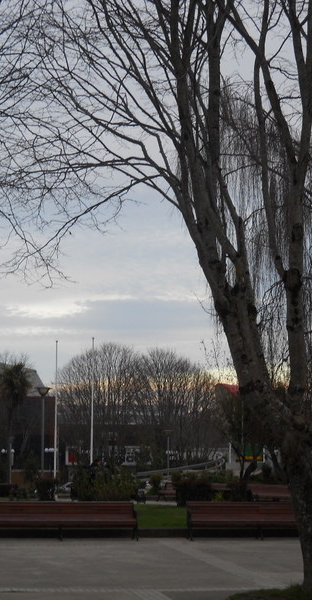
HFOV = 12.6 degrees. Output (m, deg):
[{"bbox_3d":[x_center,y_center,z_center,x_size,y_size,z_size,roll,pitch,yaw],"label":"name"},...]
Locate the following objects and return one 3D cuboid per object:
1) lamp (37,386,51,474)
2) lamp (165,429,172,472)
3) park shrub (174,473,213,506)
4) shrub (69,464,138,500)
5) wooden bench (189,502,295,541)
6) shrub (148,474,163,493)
[{"bbox_3d":[-4.280,5.570,53.751,0.640,4.330,0.640,0,-7,0],"label":"lamp"},{"bbox_3d":[0.939,11.998,107.279,0.640,4.150,0.640,1,-7,-8],"label":"lamp"},{"bbox_3d":[1.253,6.399,47.642,1.150,1.130,1.080,1,-7,-8],"label":"park shrub"},{"bbox_3d":[-2.076,7.476,57.090,2.750,1.550,2.200,0,-7,0],"label":"shrub"},{"bbox_3d":[2.126,4.580,29.229,2.980,0.780,0.670,1,-7,-8],"label":"wooden bench"},{"bbox_3d":[-0.019,8.059,61.618,0.620,0.920,0.620,1,-7,-8],"label":"shrub"}]

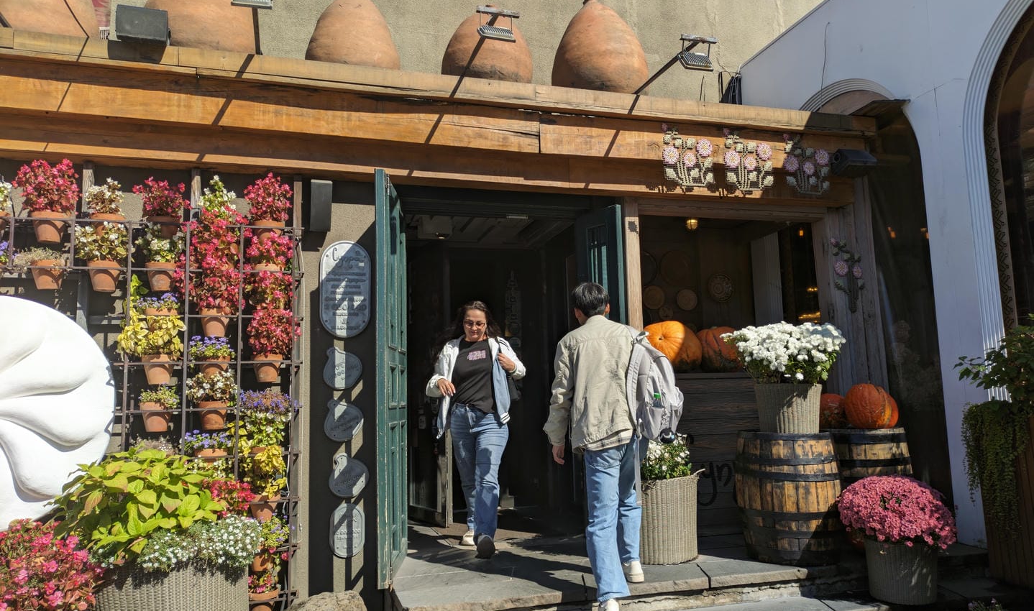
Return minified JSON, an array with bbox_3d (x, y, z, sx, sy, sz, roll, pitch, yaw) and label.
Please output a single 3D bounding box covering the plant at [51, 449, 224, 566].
[{"bbox_3d":[-1.649,0.884,3.283,0.680,0.500,0.620,1,-7,-17],"label":"plant"}]

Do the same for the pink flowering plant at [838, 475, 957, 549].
[{"bbox_3d":[2.104,1.141,4.136,0.620,0.370,0.600,1,-7,-17],"label":"pink flowering plant"}]

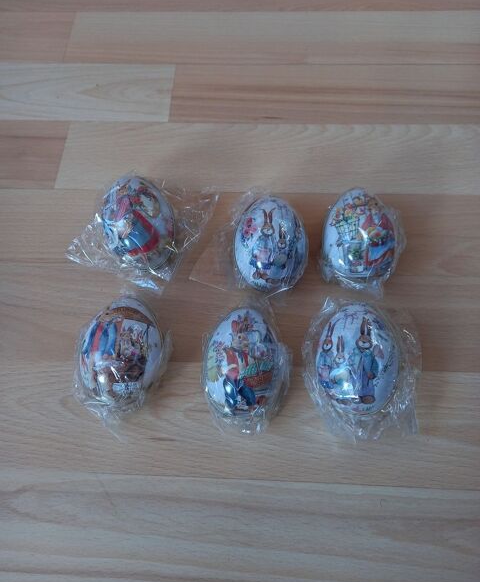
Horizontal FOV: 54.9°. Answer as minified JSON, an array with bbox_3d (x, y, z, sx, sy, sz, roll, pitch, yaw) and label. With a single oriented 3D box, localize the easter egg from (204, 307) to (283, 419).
[{"bbox_3d":[0.001,0.041,0.271,0.046,0.046,0.067,0,66,2],"label":"easter egg"}]

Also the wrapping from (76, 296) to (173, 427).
[{"bbox_3d":[-0.072,0.037,0.274,0.054,0.049,0.080,3,66,3],"label":"wrapping"}]

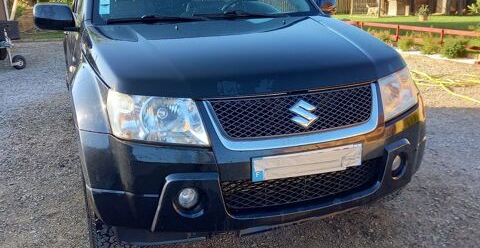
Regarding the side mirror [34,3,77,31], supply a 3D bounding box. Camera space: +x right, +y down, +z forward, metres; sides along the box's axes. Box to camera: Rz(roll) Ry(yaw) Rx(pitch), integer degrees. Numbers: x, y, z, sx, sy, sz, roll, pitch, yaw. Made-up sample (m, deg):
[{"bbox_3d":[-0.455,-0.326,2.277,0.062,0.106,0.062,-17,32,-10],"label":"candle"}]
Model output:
[{"bbox_3d":[-1.127,-0.655,2.793,0.230,0.170,0.150,-7,16,-20],"label":"side mirror"}]

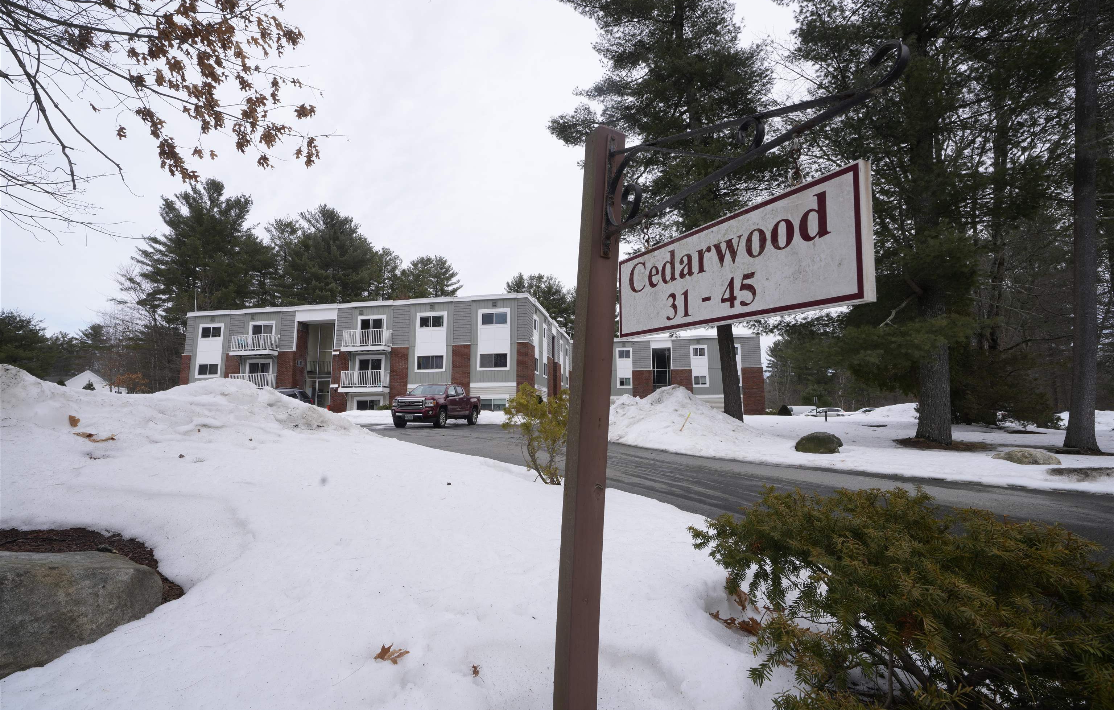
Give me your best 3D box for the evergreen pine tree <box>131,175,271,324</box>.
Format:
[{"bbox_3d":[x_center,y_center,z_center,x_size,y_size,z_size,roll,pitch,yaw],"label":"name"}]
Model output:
[{"bbox_3d":[-36.672,-6.194,45.066,11.500,25.622,11.500,0,-7,0],"label":"evergreen pine tree"}]

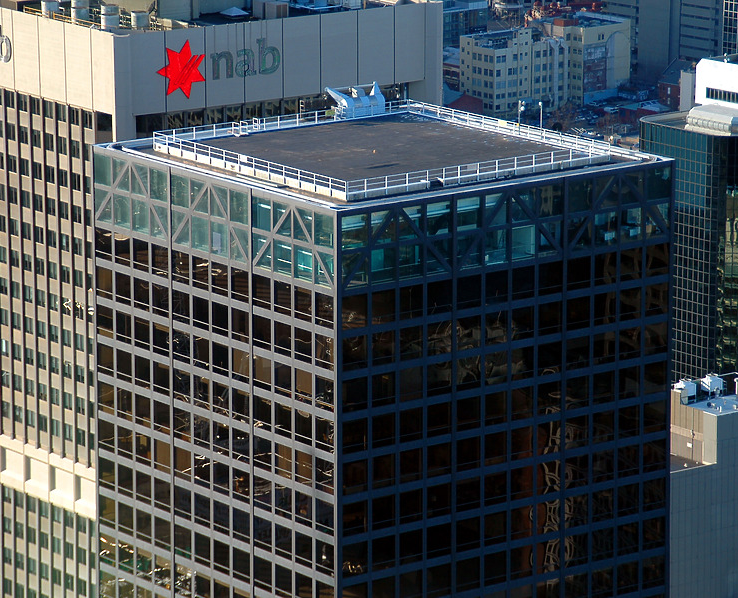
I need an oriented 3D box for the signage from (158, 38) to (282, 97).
[{"bbox_3d":[-16.470,-25.810,392.500,16.900,6.650,0.400,-10,16,-36],"label":"signage"}]

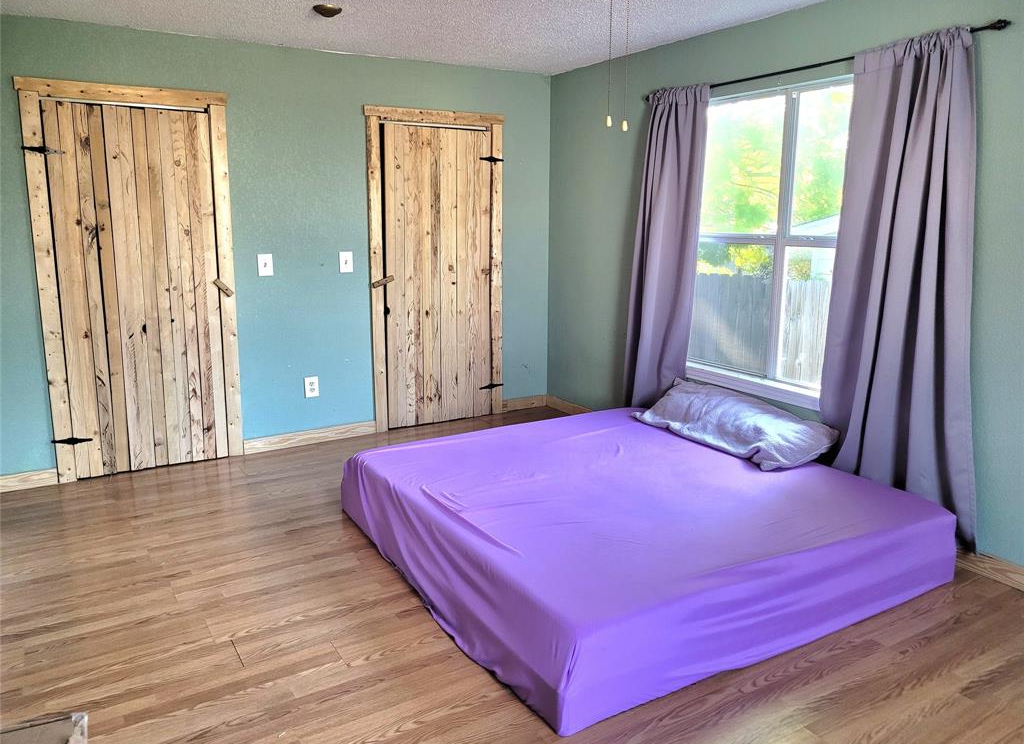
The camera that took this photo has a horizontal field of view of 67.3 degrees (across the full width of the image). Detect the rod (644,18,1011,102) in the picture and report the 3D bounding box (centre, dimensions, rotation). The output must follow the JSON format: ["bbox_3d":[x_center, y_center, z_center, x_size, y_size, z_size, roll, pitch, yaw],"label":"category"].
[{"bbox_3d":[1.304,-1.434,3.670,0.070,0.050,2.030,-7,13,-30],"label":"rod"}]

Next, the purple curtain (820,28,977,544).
[{"bbox_3d":[1.670,-0.321,3.271,0.140,2.080,0.740,-7,13,-30],"label":"purple curtain"}]

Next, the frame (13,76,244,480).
[{"bbox_3d":[-2.079,-0.486,4.340,1.020,2.150,0.070,-7,13,-30],"label":"frame"}]

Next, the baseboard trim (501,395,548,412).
[{"bbox_3d":[0.109,0.257,5.828,0.400,0.090,0.020,-7,13,-30],"label":"baseboard trim"}]

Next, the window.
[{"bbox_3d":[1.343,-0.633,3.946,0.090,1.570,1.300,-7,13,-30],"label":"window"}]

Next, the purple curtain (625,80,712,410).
[{"bbox_3d":[0.896,-0.581,4.541,0.140,2.080,0.620,-7,13,-30],"label":"purple curtain"}]

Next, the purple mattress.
[{"bbox_3d":[0.459,0.635,3.525,1.940,0.285,2.050,-7,13,-30],"label":"purple mattress"}]

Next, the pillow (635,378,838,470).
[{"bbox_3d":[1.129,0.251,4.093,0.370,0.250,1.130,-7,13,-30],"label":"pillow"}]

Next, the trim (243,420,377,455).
[{"bbox_3d":[-1.295,0.427,5.007,0.870,0.093,0.020,-7,13,-30],"label":"trim"}]

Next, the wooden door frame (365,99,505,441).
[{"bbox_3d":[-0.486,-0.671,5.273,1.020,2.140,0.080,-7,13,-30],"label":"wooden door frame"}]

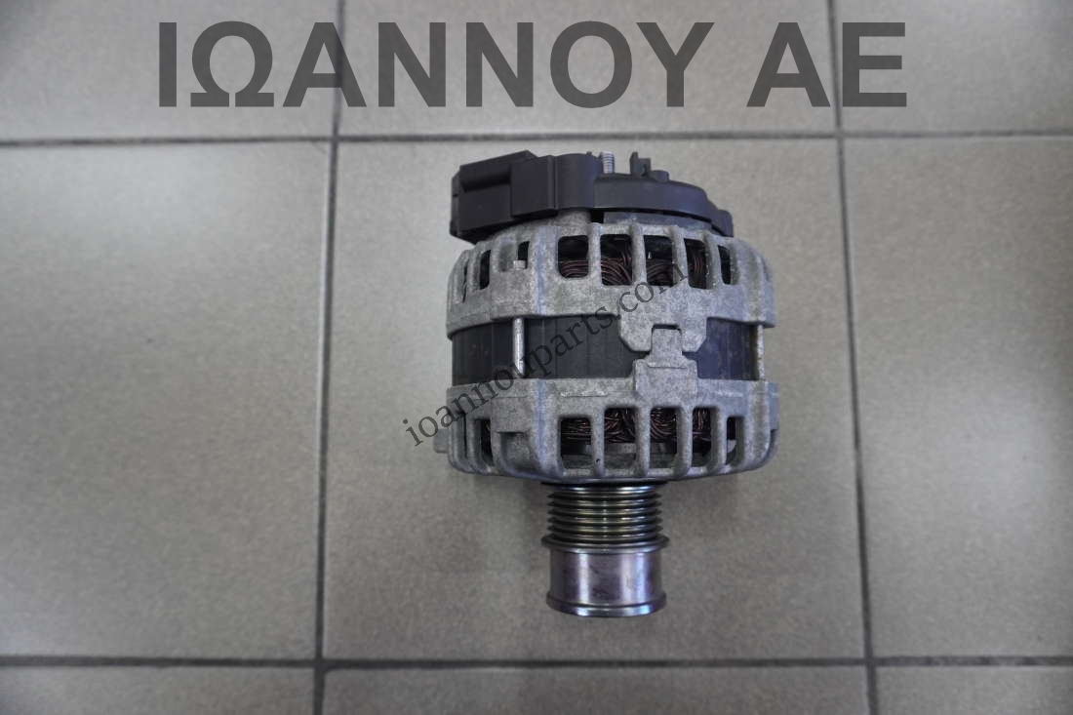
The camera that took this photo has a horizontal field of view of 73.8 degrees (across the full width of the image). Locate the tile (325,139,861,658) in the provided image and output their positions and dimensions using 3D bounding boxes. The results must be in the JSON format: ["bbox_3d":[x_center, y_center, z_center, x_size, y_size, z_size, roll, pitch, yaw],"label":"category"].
[{"bbox_3d":[0.031,0.019,0.415,0.298,0.009,0.298,0,83,0],"label":"tile"}]

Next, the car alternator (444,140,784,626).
[{"bbox_3d":[0.030,0.011,0.332,0.160,0.157,0.198,0,83,0],"label":"car alternator"}]

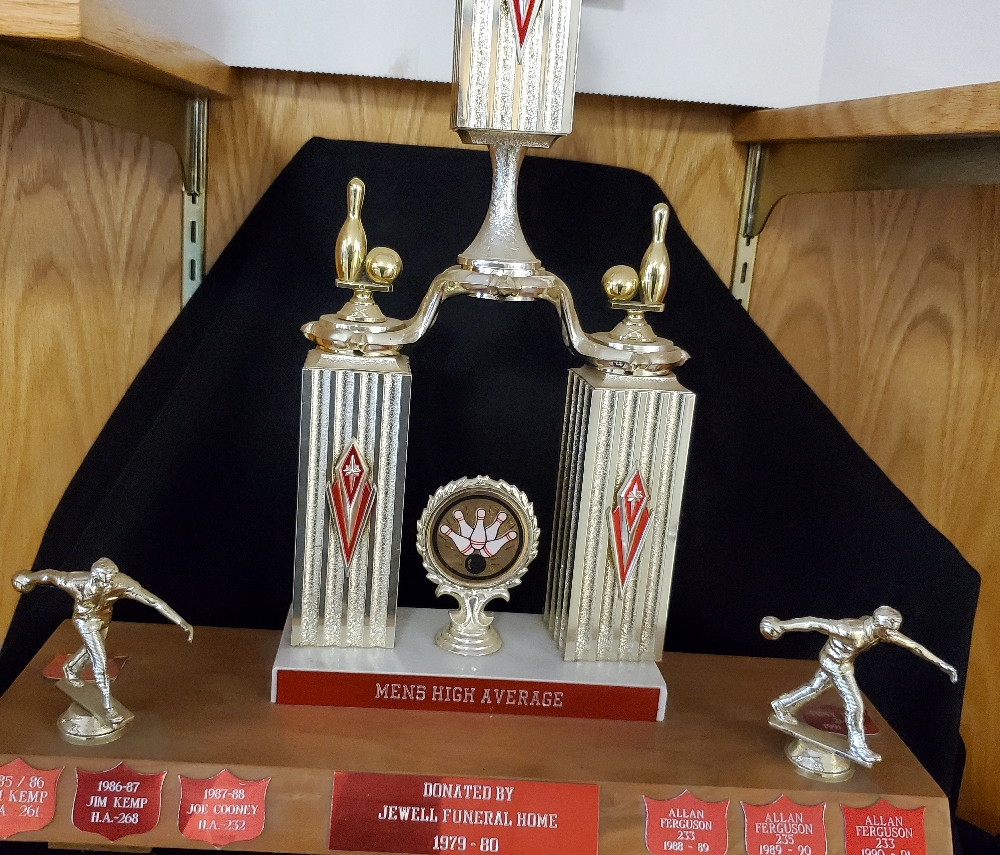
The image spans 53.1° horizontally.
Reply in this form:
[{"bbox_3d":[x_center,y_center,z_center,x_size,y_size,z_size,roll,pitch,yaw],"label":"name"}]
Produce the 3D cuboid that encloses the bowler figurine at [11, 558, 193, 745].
[{"bbox_3d":[-0.176,0.096,0.439,0.051,0.088,0.077,-8,19,-44],"label":"bowler figurine"}]

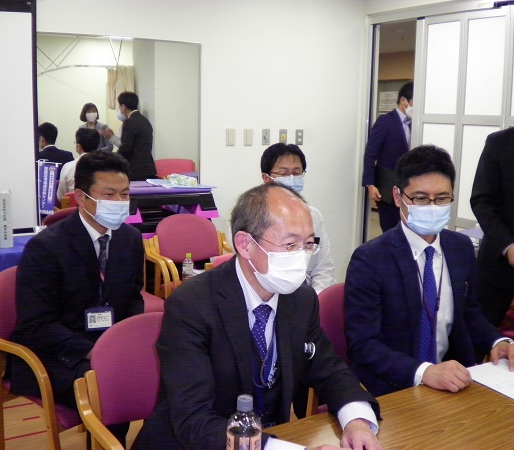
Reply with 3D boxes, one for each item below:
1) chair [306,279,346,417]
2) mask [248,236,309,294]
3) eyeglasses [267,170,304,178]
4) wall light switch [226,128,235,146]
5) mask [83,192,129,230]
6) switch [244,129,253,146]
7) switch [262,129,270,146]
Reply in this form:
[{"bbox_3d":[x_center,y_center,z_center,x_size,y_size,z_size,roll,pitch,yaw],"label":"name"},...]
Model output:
[{"bbox_3d":[0.530,0.642,2.242,0.545,0.820,0.560,-5,12,-30],"label":"chair"},{"bbox_3d":[0.052,0.093,1.460,0.115,0.115,0.140,23,20,36],"label":"mask"},{"bbox_3d":[0.130,-0.223,2.660,0.140,0.040,0.140,-3,21,-24],"label":"eyeglasses"},{"bbox_3d":[-0.194,-0.640,4.450,0.070,0.120,0.012,-3,10,-26],"label":"wall light switch"},{"bbox_3d":[-0.510,-0.049,2.060,0.115,0.110,0.140,13,14,37],"label":"mask"},{"bbox_3d":[-0.057,-0.632,4.397,0.070,0.120,0.012,-5,12,-30],"label":"switch"},{"bbox_3d":[0.068,-0.659,4.570,0.070,0.120,0.010,-3,10,-26],"label":"switch"}]

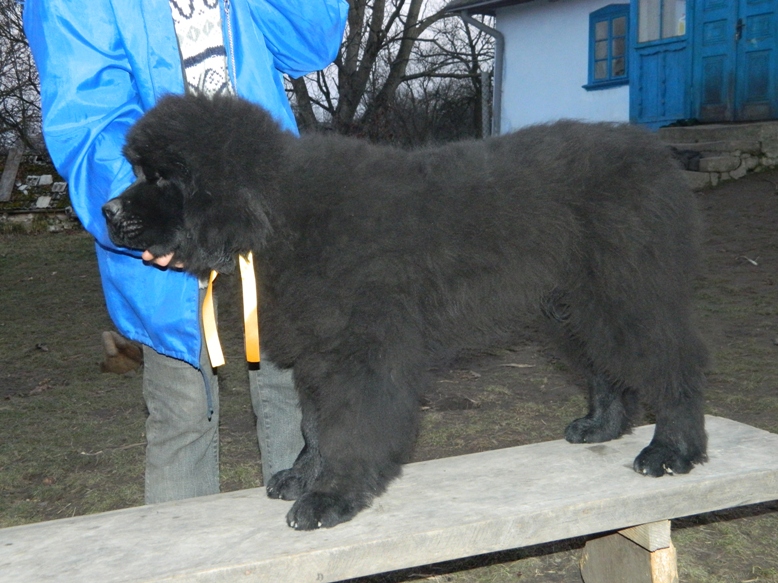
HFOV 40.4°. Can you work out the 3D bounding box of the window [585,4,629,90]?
[{"bbox_3d":[3.013,-3.311,14.300,0.140,1.130,0.920,-2,5,-32],"label":"window"}]

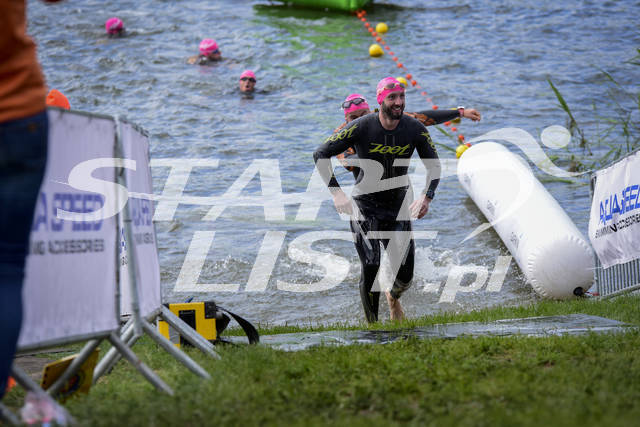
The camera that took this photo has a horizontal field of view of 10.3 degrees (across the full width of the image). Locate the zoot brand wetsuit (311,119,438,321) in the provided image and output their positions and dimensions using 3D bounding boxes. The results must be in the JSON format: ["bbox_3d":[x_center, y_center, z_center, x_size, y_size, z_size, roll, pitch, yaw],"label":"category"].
[{"bbox_3d":[0.365,0.032,22.600,0.810,1.410,0.580,-1,11,-7],"label":"zoot brand wetsuit"}]

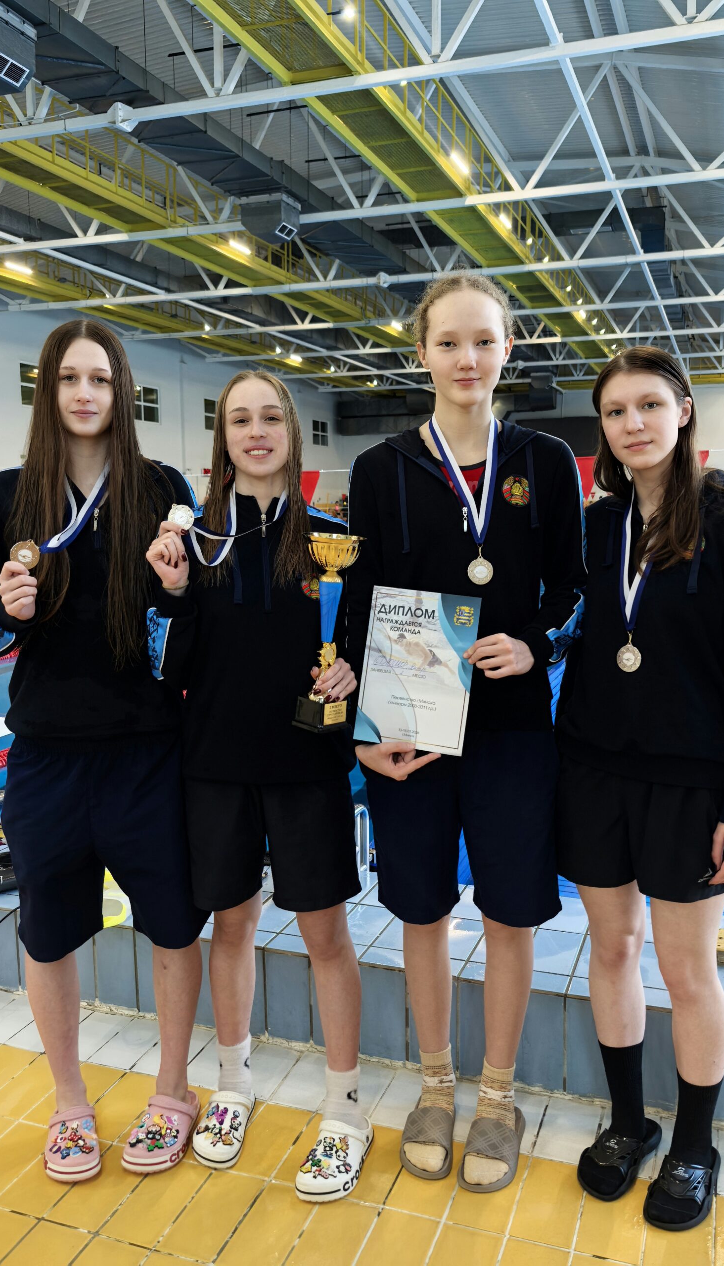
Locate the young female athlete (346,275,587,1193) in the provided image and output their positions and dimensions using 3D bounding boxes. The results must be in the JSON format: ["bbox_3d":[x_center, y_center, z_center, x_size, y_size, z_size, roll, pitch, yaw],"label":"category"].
[{"bbox_3d":[0.216,0.215,2.018,0.490,1.825,0.340,1,8,12],"label":"young female athlete"}]

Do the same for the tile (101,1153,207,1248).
[{"bbox_3d":[-0.410,1.151,1.999,0.120,0.010,0.245,2,7,19],"label":"tile"}]

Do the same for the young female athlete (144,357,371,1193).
[{"bbox_3d":[-0.184,0.304,2.029,0.460,1.655,0.360,1,8,11],"label":"young female athlete"}]

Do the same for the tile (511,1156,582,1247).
[{"bbox_3d":[0.379,1.143,1.982,0.120,0.010,0.244,2,8,19],"label":"tile"}]

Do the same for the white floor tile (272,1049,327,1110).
[{"bbox_3d":[-0.127,1.091,2.423,0.120,0.010,0.244,2,8,19],"label":"white floor tile"}]

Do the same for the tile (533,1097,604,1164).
[{"bbox_3d":[0.463,1.120,2.224,0.120,0.010,0.237,2,7,19],"label":"tile"}]

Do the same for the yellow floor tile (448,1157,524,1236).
[{"bbox_3d":[0.263,1.144,2.032,0.120,0.010,0.245,2,7,19],"label":"yellow floor tile"}]

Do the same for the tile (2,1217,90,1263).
[{"bbox_3d":[-0.613,1.177,1.806,0.120,0.010,0.244,2,8,19],"label":"tile"}]

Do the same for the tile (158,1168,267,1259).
[{"bbox_3d":[-0.292,1.155,1.958,0.120,0.010,0.245,2,7,19],"label":"tile"}]

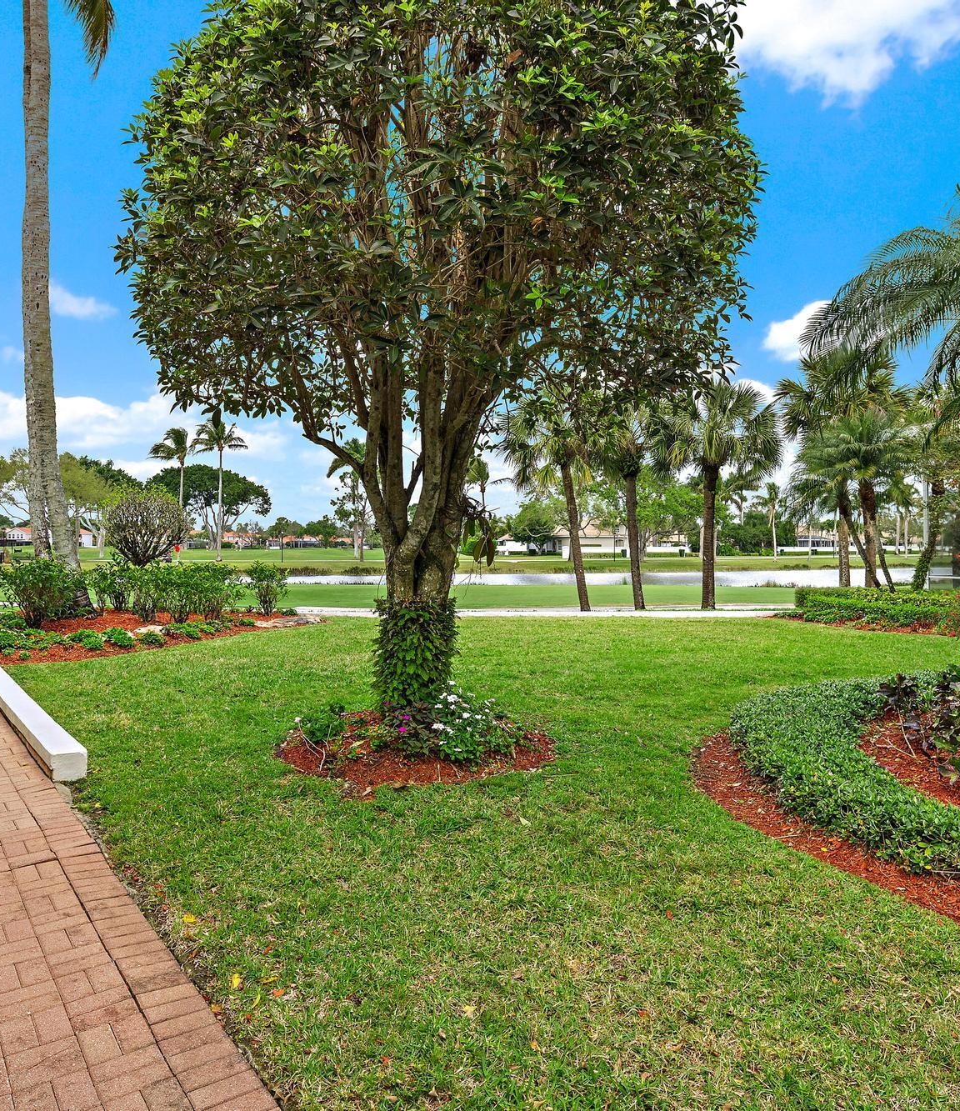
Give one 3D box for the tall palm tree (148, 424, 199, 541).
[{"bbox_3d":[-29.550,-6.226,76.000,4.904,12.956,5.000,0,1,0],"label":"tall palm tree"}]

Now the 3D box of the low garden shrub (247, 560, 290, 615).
[{"bbox_3d":[-3.884,0.608,14.400,0.834,1.025,0.820,0,1,0],"label":"low garden shrub"}]

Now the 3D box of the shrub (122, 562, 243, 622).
[{"bbox_3d":[-4.451,0.547,11.800,1.850,0.900,0.950,0,1,0],"label":"shrub"}]

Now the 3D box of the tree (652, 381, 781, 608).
[{"bbox_3d":[6.324,-1.634,21.000,3.509,6.187,3.400,0,1,0],"label":"tree"}]

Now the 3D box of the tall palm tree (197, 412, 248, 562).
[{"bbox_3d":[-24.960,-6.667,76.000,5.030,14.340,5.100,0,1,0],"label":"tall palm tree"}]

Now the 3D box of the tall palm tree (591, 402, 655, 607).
[{"bbox_3d":[4.083,-1.408,21.000,3.127,5.735,3.100,0,1,0],"label":"tall palm tree"}]

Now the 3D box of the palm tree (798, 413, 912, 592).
[{"bbox_3d":[7.542,-0.902,15.800,2.400,4.100,2.400,0,1,0],"label":"palm tree"}]

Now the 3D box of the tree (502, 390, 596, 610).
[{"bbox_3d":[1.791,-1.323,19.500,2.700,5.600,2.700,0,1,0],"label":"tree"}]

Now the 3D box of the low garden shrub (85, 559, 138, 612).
[{"bbox_3d":[-6.649,0.564,14.200,1.010,0.987,0.900,0,1,0],"label":"low garden shrub"}]

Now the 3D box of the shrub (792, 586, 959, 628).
[{"bbox_3d":[6.277,0.797,12.500,2.700,0.620,1.300,0,1,15],"label":"shrub"}]

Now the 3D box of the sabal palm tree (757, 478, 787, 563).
[{"bbox_3d":[32.687,-3.787,88.000,3.800,9.300,3.800,0,1,0],"label":"sabal palm tree"}]

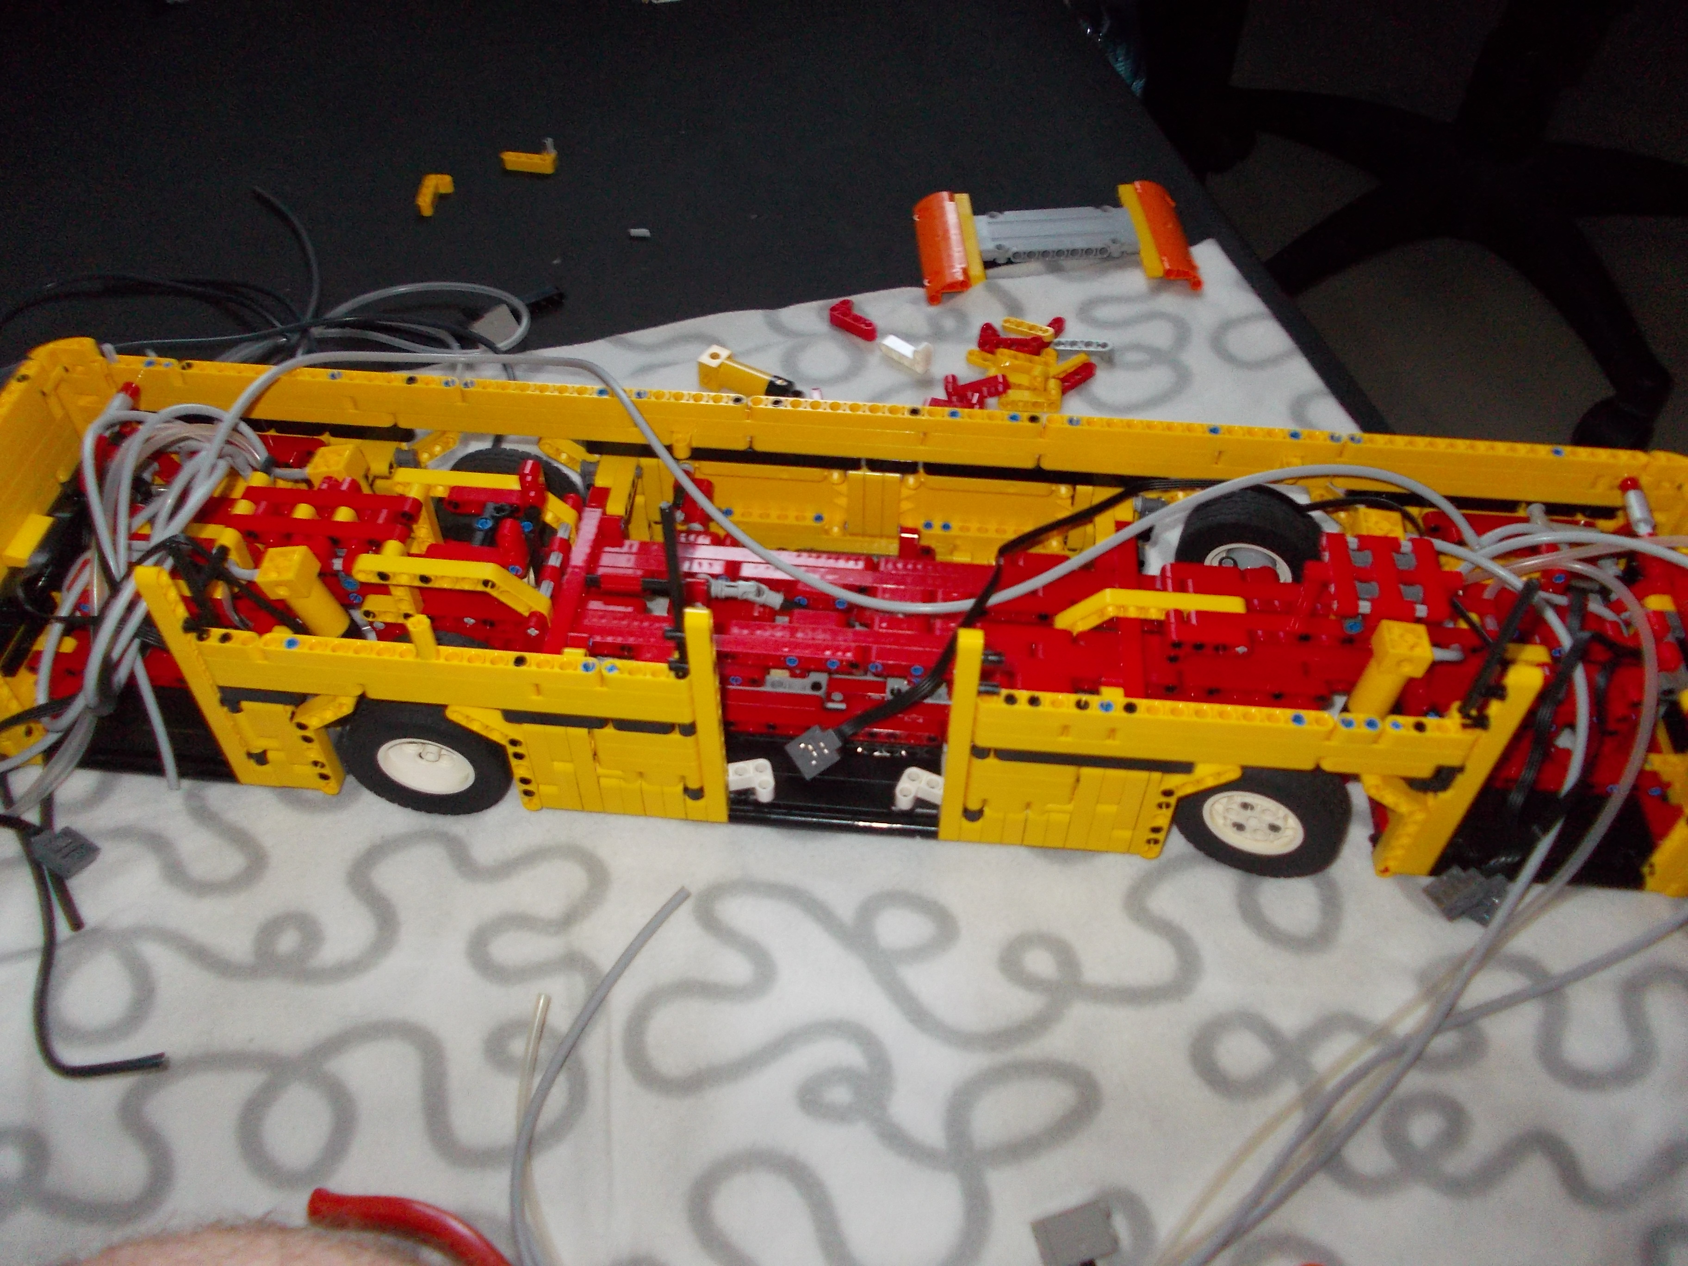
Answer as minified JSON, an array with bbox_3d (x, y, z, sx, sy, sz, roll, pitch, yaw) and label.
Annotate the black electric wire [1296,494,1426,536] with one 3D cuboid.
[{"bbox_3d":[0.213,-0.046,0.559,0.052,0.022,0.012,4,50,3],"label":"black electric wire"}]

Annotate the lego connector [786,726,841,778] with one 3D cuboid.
[{"bbox_3d":[-0.011,0.047,0.540,0.019,0.011,0.016,-33,84,-5],"label":"lego connector"}]

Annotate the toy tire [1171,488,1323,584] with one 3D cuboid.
[{"bbox_3d":[0.177,-0.031,0.592,0.065,0.065,0.025,19,53,15],"label":"toy tire"}]

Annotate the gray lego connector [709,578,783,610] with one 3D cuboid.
[{"bbox_3d":[-0.038,-0.015,0.541,0.029,0.009,0.009,10,51,2],"label":"gray lego connector"}]

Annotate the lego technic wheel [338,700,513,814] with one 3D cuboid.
[{"bbox_3d":[-0.160,0.045,0.530,0.065,0.065,0.025,4,50,3],"label":"lego technic wheel"}]

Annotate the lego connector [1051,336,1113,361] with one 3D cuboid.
[{"bbox_3d":[0.127,-0.151,0.730,0.032,0.008,0.008,2,50,1],"label":"lego connector"}]

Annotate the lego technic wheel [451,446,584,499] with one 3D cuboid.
[{"bbox_3d":[-0.148,-0.052,0.610,0.065,0.065,0.025,4,50,3],"label":"lego technic wheel"}]

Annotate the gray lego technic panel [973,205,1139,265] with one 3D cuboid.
[{"bbox_3d":[0.118,-0.224,0.766,0.088,0.009,0.040,-4,48,-2],"label":"gray lego technic panel"}]

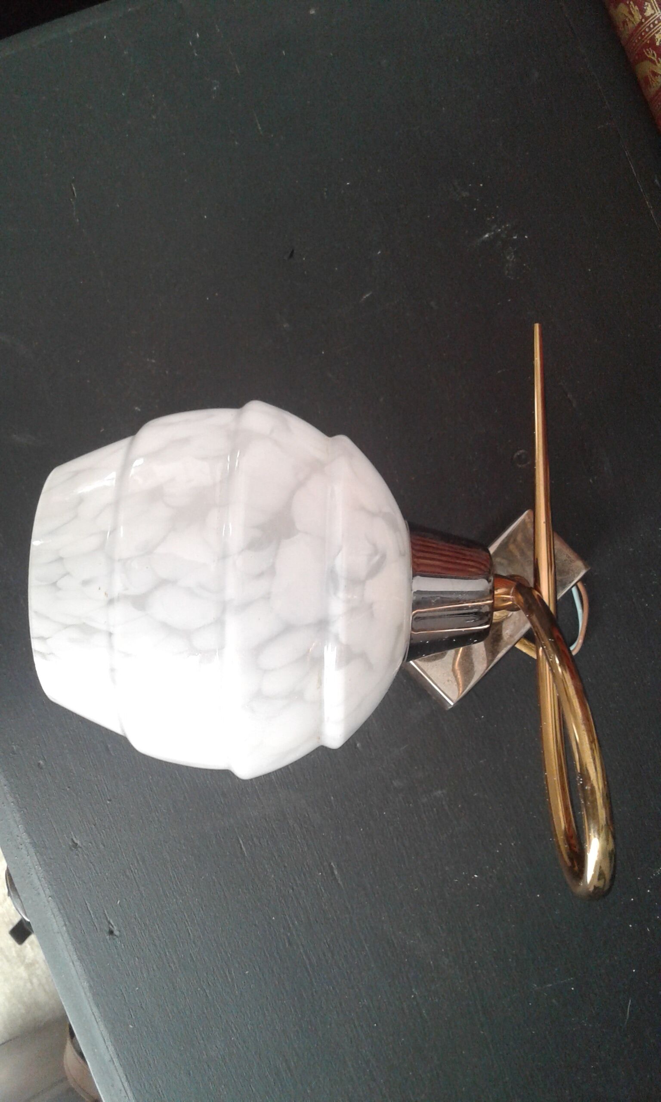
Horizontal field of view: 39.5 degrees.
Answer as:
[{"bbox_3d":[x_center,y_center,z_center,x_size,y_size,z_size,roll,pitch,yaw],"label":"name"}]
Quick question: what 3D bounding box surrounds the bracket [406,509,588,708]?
[{"bbox_3d":[0.065,0.022,0.378,0.080,0.012,0.036,-44,91,-5],"label":"bracket"}]

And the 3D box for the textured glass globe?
[{"bbox_3d":[-0.034,0.013,0.317,0.118,0.127,0.127,2,87,-2],"label":"textured glass globe"}]

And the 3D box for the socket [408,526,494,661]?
[{"bbox_3d":[0.039,0.015,0.320,0.029,0.050,0.050,2,87,-2],"label":"socket"}]

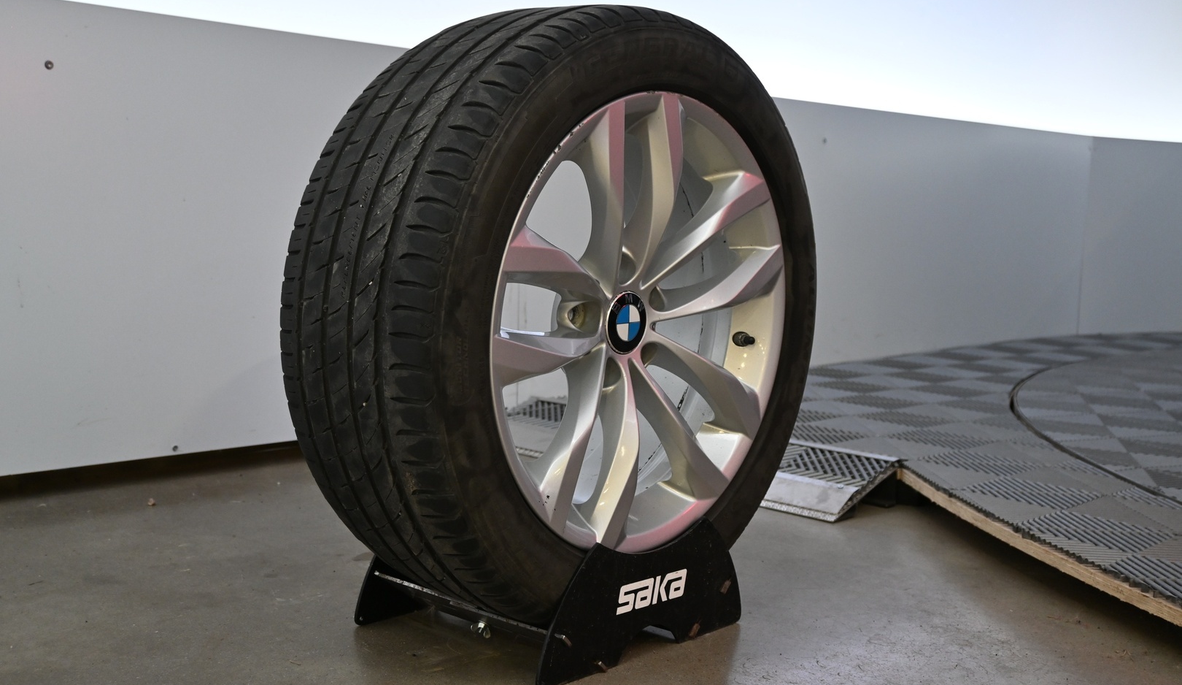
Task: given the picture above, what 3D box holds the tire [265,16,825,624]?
[{"bbox_3d":[-0.013,-0.030,1.446,0.239,0.677,0.677,9,8,41],"label":"tire"}]

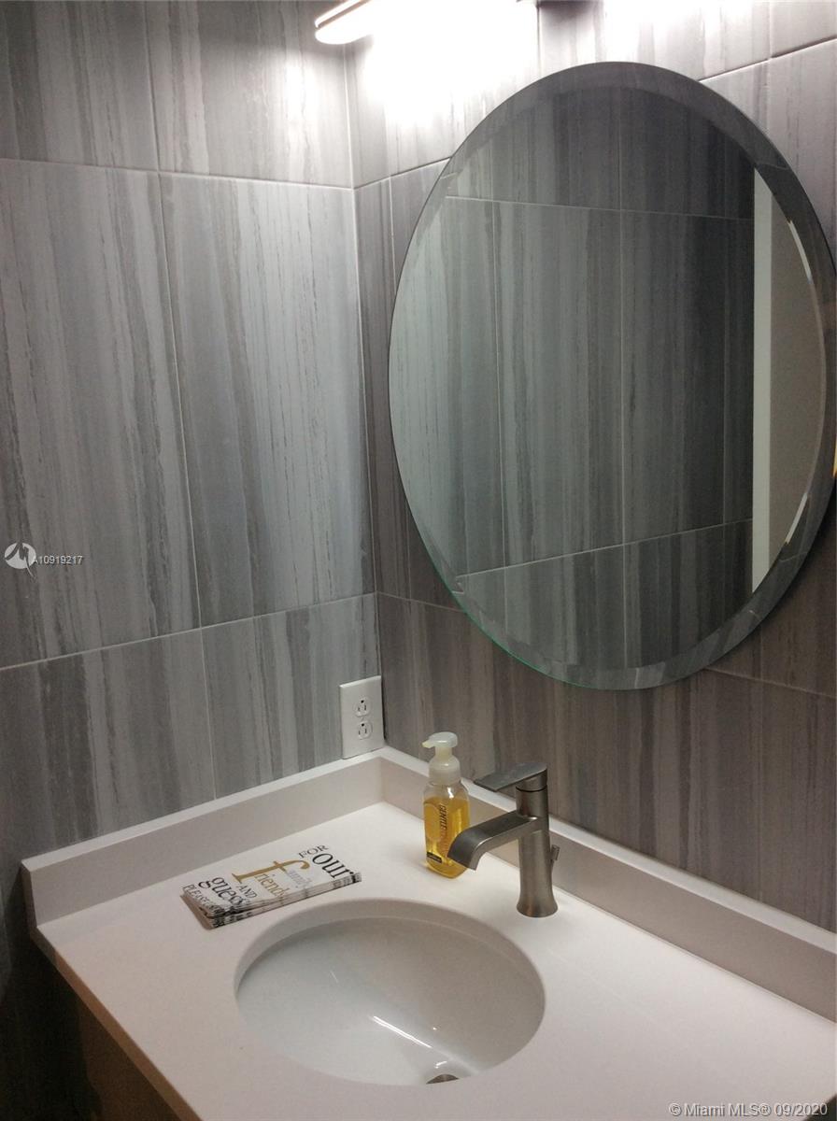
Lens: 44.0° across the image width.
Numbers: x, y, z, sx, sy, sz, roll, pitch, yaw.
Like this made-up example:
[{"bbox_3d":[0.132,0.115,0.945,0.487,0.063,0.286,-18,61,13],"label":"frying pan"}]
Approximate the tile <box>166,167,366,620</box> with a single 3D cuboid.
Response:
[{"bbox_3d":[-0.203,-0.226,1.489,0.305,0.610,0.010,-11,13,-37],"label":"tile"}]

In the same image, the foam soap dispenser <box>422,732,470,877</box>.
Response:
[{"bbox_3d":[0.035,0.328,1.391,0.059,0.190,0.052,-9,12,-32],"label":"foam soap dispenser"}]

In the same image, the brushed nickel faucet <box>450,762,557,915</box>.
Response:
[{"bbox_3d":[0.111,0.348,1.256,0.165,0.191,0.052,-11,13,-37],"label":"brushed nickel faucet"}]

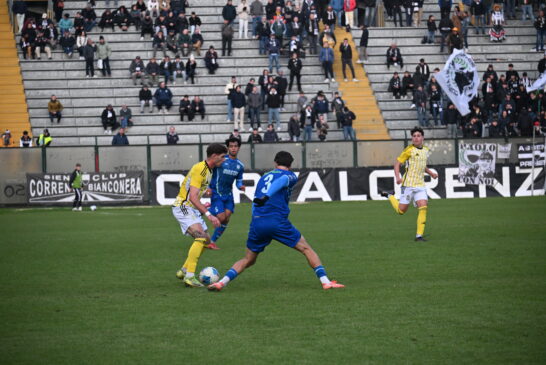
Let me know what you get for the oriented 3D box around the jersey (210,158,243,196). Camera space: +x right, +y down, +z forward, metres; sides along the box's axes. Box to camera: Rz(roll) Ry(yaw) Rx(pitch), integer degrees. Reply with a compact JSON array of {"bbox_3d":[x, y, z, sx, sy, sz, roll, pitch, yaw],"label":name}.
[{"bbox_3d":[-0.676,-0.086,43.800,0.520,0.620,0.320,6,12,-25],"label":"jersey"}]

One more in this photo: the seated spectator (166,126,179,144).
[{"bbox_3d":[-3.859,-1.587,114.000,0.500,1.120,0.720,-1,0,-6],"label":"seated spectator"}]

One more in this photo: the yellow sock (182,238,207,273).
[{"bbox_3d":[-0.848,0.815,32.800,0.150,0.390,0.120,17,0,11],"label":"yellow sock"}]

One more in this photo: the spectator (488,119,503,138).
[{"bbox_3d":[8.818,-1.932,117.300,0.570,1.170,0.740,-1,0,-8],"label":"spectator"}]

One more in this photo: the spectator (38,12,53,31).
[{"bbox_3d":[-9.554,-6.559,124.300,0.580,1.160,0.740,-1,0,-8],"label":"spectator"}]

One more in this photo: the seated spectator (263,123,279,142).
[{"bbox_3d":[-0.087,-1.689,117.600,0.580,1.250,0.720,-1,0,-9],"label":"seated spectator"}]

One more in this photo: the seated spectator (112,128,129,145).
[{"bbox_3d":[-5.920,-1.523,114.900,0.600,1.170,0.720,-1,0,-8],"label":"seated spectator"}]

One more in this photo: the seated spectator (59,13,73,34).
[{"bbox_3d":[-8.616,-6.431,123.200,0.580,1.250,0.750,-1,0,-9],"label":"seated spectator"}]

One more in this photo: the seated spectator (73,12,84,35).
[{"bbox_3d":[-8.062,-6.512,123.000,0.500,1.120,0.720,-1,0,-6],"label":"seated spectator"}]

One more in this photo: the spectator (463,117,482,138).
[{"bbox_3d":[7.906,-2.011,117.300,0.640,1.170,0.740,-1,0,-8],"label":"spectator"}]

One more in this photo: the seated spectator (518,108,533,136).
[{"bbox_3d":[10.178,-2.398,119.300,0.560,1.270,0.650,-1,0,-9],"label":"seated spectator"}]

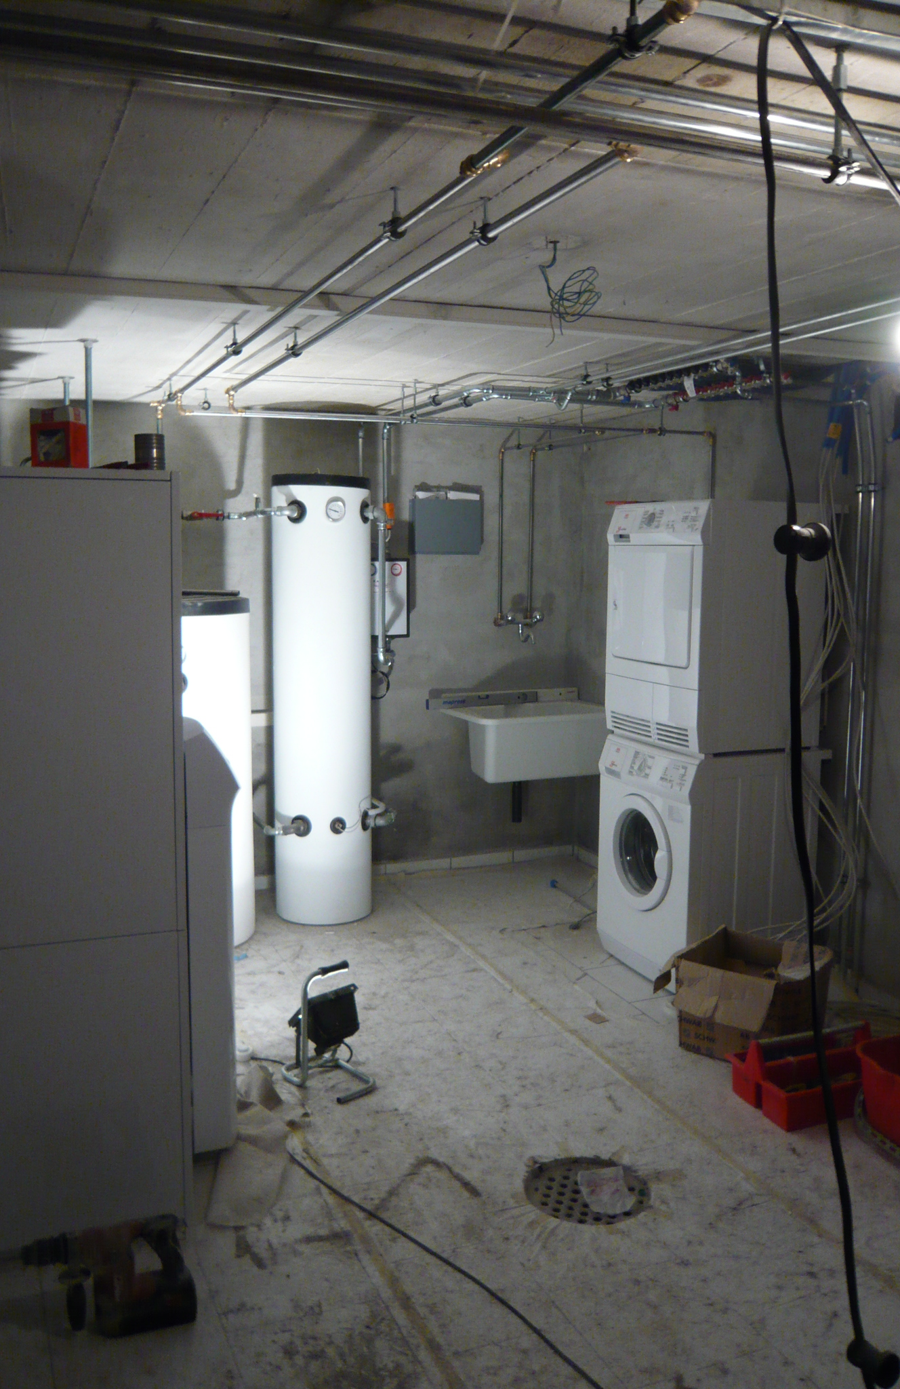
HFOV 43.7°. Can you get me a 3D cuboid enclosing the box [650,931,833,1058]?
[{"bbox_3d":[0.912,0.954,3.515,0.360,0.290,0.380,6,9,39],"label":"box"}]

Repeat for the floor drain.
[{"bbox_3d":[0.335,1.207,2.735,0.305,0.030,0.305,0,7,0],"label":"floor drain"}]

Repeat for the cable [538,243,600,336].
[{"bbox_3d":[0.234,-0.785,2.218,0.120,0.200,0.100,-3,8,-22],"label":"cable"}]

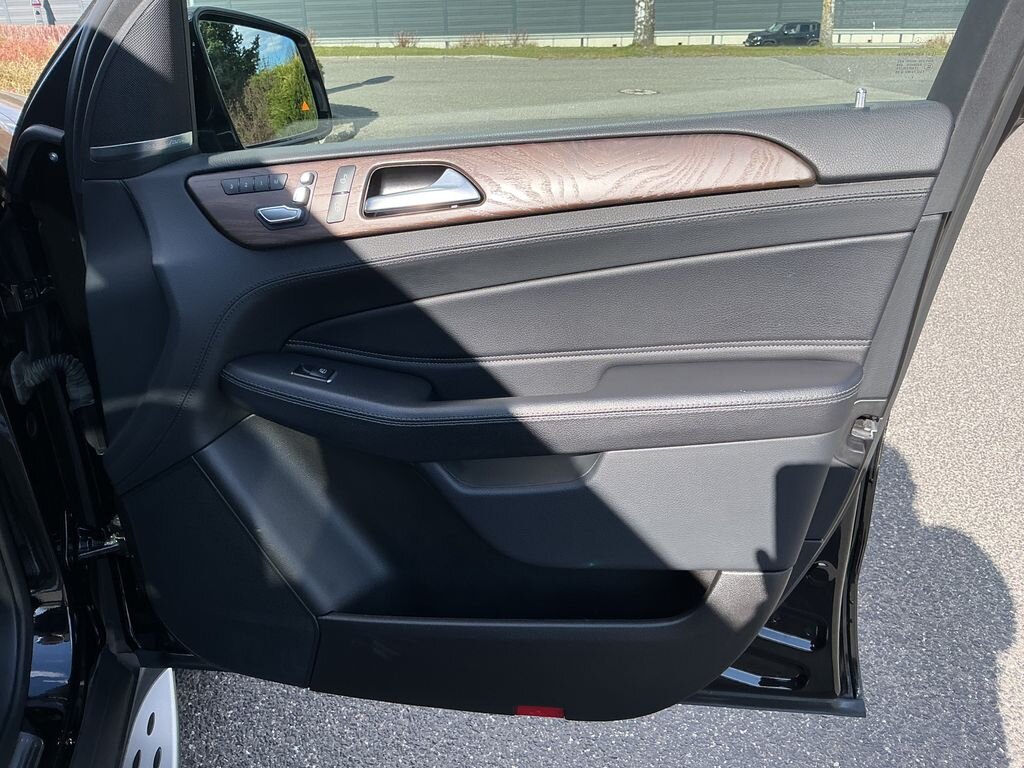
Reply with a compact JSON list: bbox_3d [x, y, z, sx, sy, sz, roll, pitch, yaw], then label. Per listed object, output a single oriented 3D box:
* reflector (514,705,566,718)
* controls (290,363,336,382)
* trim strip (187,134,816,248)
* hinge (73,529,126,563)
[{"bbox_3d":[0.037,0.438,1.148,0.065,0.016,0.010,2,23,5],"label":"reflector"},{"bbox_3d":[-0.222,-0.013,0.963,0.045,0.012,0.028,9,23,2],"label":"controls"},{"bbox_3d":[-0.021,-0.213,0.917,0.668,0.090,0.030,-4,15,6],"label":"trim strip"},{"bbox_3d":[-0.584,0.231,1.217,0.062,0.040,0.042,2,23,5],"label":"hinge"}]

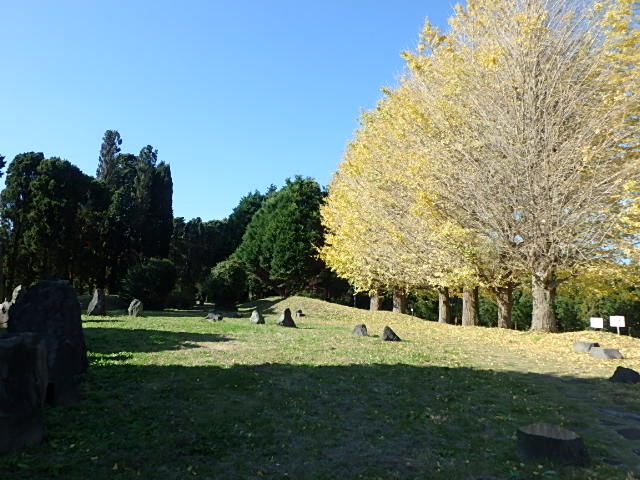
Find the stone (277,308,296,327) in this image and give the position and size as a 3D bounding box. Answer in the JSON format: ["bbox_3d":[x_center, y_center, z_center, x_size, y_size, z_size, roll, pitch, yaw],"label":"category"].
[{"bbox_3d":[-1.103,2.631,16.185,0.690,0.643,0.500,0,-5,0],"label":"stone"}]

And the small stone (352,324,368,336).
[{"bbox_3d":[1.235,2.754,14.655,0.470,0.351,0.376,0,-6,5],"label":"small stone"}]

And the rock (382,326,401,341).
[{"bbox_3d":[2.007,2.606,13.420,0.496,0.405,0.397,-1,-6,8],"label":"rock"}]

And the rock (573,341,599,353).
[{"bbox_3d":[5.957,2.394,10.758,0.508,0.208,0.407,-3,-6,28],"label":"rock"}]

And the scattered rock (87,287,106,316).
[{"bbox_3d":[-11.697,3.286,25.262,0.903,1.415,0.677,3,-6,-25],"label":"scattered rock"}]

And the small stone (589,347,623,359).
[{"bbox_3d":[5.915,2.326,9.937,0.621,0.225,0.466,-3,-6,30],"label":"small stone"}]

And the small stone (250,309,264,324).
[{"bbox_3d":[-2.560,3.186,19.848,0.581,0.561,0.494,1,-6,-7],"label":"small stone"}]

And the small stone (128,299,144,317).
[{"bbox_3d":[-8.235,3.031,21.573,0.718,0.805,0.500,0,-5,0],"label":"small stone"}]

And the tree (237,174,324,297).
[{"bbox_3d":[-2.933,-0.240,36.162,6.995,9.218,6.800,0,-5,0],"label":"tree"}]

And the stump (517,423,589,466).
[{"bbox_3d":[2.060,1.798,4.256,0.610,0.208,0.570,0,-5,0],"label":"stump"}]

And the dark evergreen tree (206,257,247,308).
[{"bbox_3d":[-5.327,2.471,27.389,2.279,3.064,2.300,0,-5,0],"label":"dark evergreen tree"}]

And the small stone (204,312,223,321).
[{"bbox_3d":[-4.808,3.471,21.721,0.882,0.359,0.617,1,-6,-12],"label":"small stone"}]

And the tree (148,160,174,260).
[{"bbox_3d":[-11.713,-0.687,35.197,1.977,10.160,2.000,0,-5,0],"label":"tree"}]

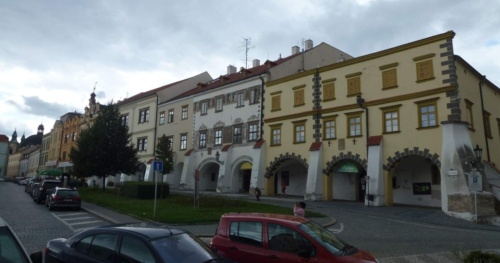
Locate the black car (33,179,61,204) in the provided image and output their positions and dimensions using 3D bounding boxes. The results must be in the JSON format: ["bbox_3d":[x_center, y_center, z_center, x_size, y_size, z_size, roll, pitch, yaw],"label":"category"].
[{"bbox_3d":[-16.609,4.949,28.848,1.830,1.780,4.550,6,-8,-34],"label":"black car"}]

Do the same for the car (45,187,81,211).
[{"bbox_3d":[-13.103,4.709,24.435,1.840,1.450,4.750,6,-8,-34],"label":"car"}]

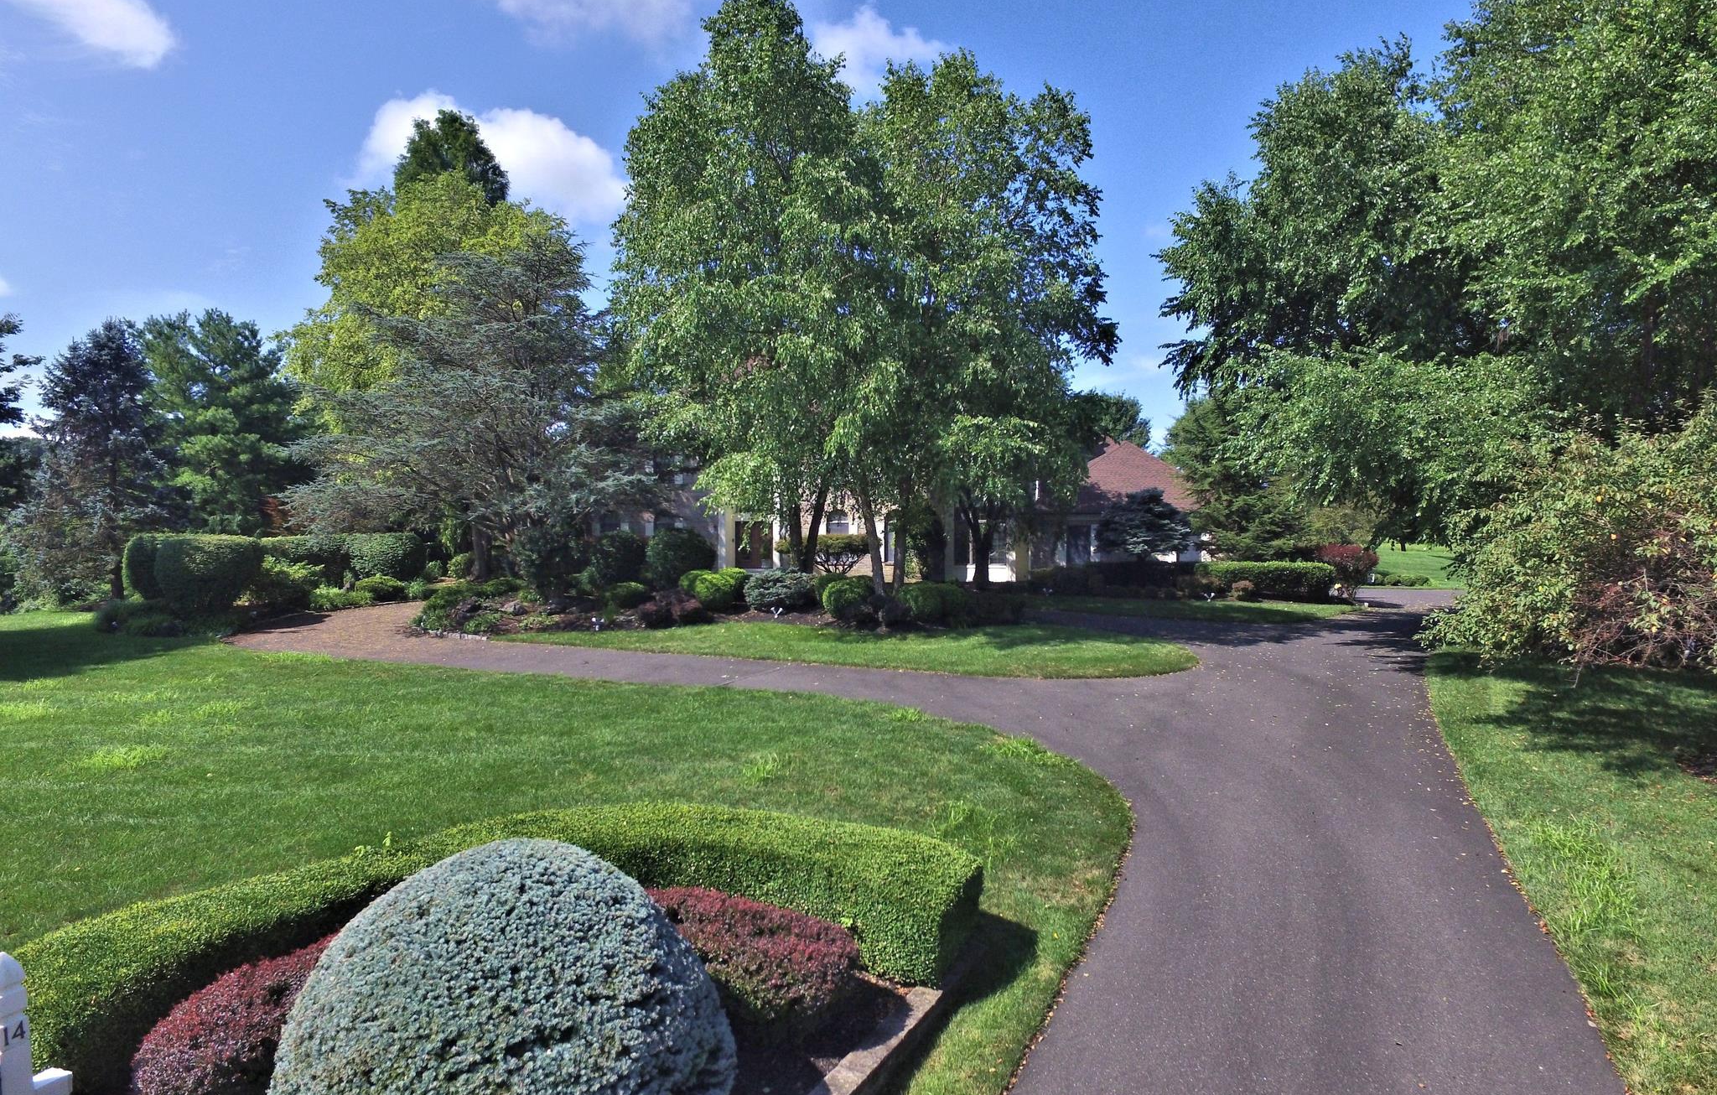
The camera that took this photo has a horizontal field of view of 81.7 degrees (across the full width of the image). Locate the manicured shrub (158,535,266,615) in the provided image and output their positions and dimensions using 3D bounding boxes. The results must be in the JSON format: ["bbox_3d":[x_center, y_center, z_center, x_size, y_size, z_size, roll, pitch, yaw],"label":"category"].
[{"bbox_3d":[-20.268,0.880,31.000,2.820,2.400,2.100,-2,3,-33],"label":"manicured shrub"}]

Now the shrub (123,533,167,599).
[{"bbox_3d":[-24.470,0.676,34.500,2.333,2.333,2.200,0,2,0],"label":"shrub"}]

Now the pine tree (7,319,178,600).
[{"bbox_3d":[-28.594,-3.227,37.000,6.404,10.507,6.200,0,2,0],"label":"pine tree"}]

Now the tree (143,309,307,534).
[{"bbox_3d":[-29.213,-5.205,45.720,7.400,11.600,7.200,0,5,0],"label":"tree"}]

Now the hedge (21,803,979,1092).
[{"bbox_3d":[-2.860,3.345,9.387,7.900,0.680,3.400,-1,5,-12],"label":"hedge"}]

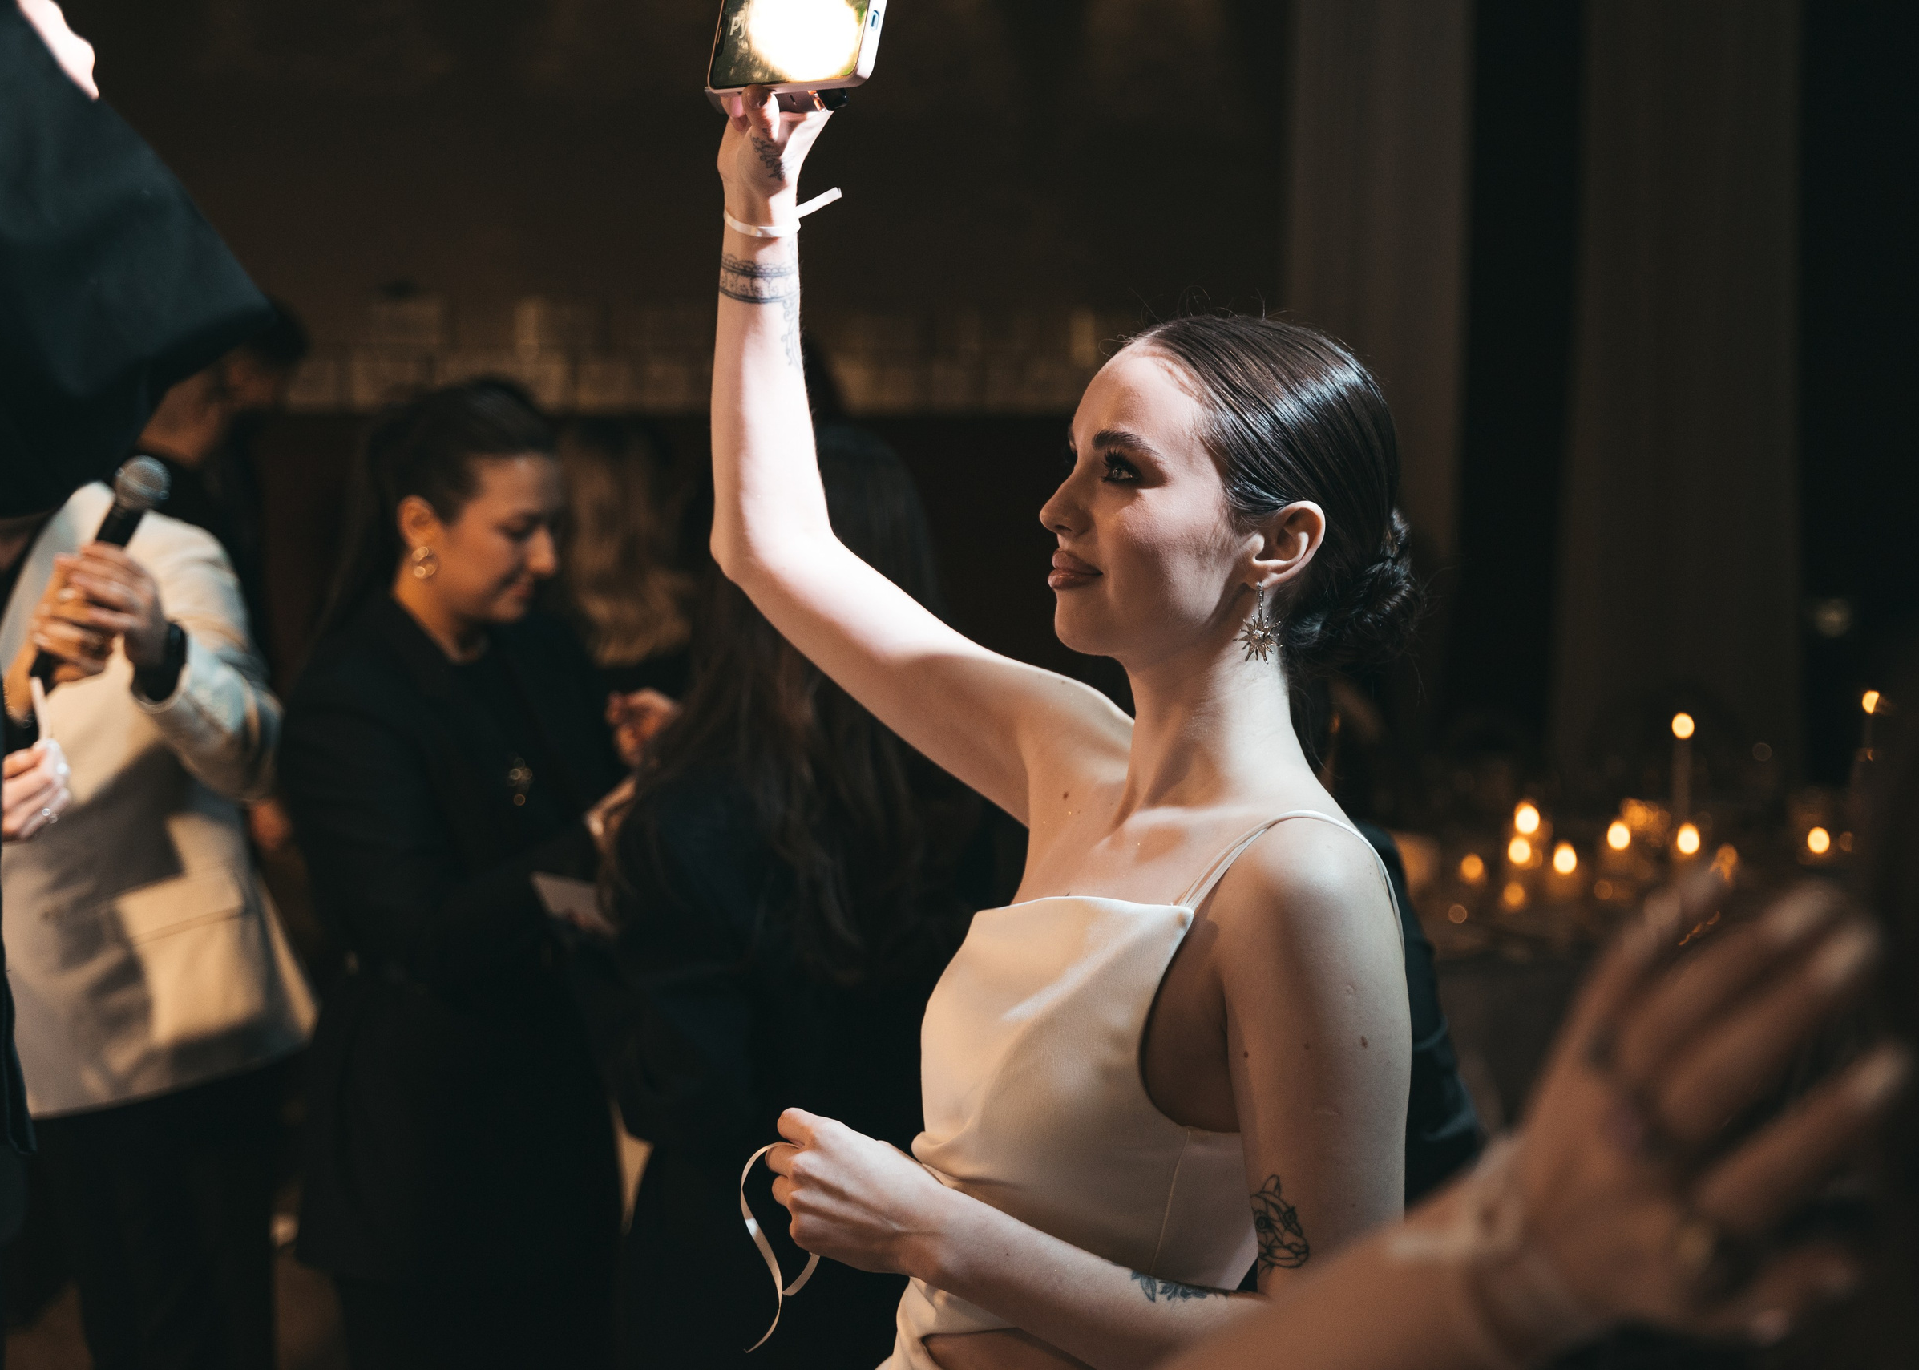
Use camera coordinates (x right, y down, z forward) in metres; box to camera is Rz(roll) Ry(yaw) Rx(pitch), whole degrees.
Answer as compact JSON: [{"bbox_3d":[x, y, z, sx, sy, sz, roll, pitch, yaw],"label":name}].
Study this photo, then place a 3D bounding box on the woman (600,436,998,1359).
[{"bbox_3d":[-0.147,0.595,2.640,0.480,1.660,0.380,-2,2,-45],"label":"woman"}]

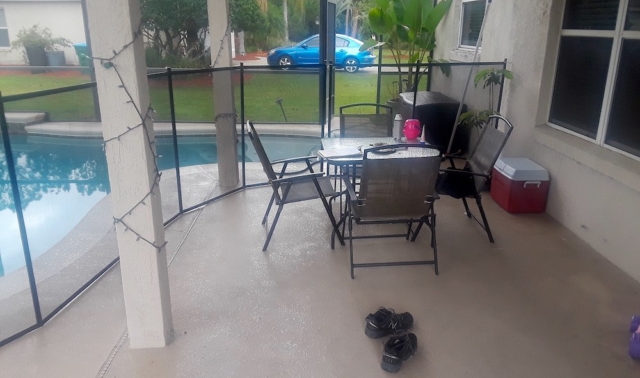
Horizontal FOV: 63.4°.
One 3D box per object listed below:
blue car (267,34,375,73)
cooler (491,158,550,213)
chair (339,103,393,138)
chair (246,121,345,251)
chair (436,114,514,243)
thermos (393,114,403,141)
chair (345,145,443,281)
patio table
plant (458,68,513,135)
[{"bbox_3d":[0.070,-5.651,21.399,4.500,1.460,1.760,2,18,7],"label":"blue car"},{"bbox_3d":[1.807,-0.036,4.723,0.335,0.385,0.530,-1,18,-2],"label":"cooler"},{"bbox_3d":[0.440,-0.241,4.487,0.575,0.920,0.690,-1,18,-3],"label":"chair"},{"bbox_3d":[-0.184,-0.075,3.974,0.690,0.920,0.575,-2,18,-8],"label":"chair"},{"bbox_3d":[1.055,-0.110,4.082,0.690,0.920,0.575,0,18,1],"label":"chair"},{"bbox_3d":[0.612,-0.493,4.097,0.066,0.225,0.066,0,18,0],"label":"thermos"},{"bbox_3d":[0.479,0.063,3.546,0.575,0.920,0.690,-2,18,-5],"label":"chair"},{"bbox_3d":[0.446,0.034,3.978,0.840,0.710,0.790,-1,18,-3],"label":"patio table"},{"bbox_3d":[1.600,-0.647,5.045,0.470,1.050,0.470,0,18,0],"label":"plant"}]

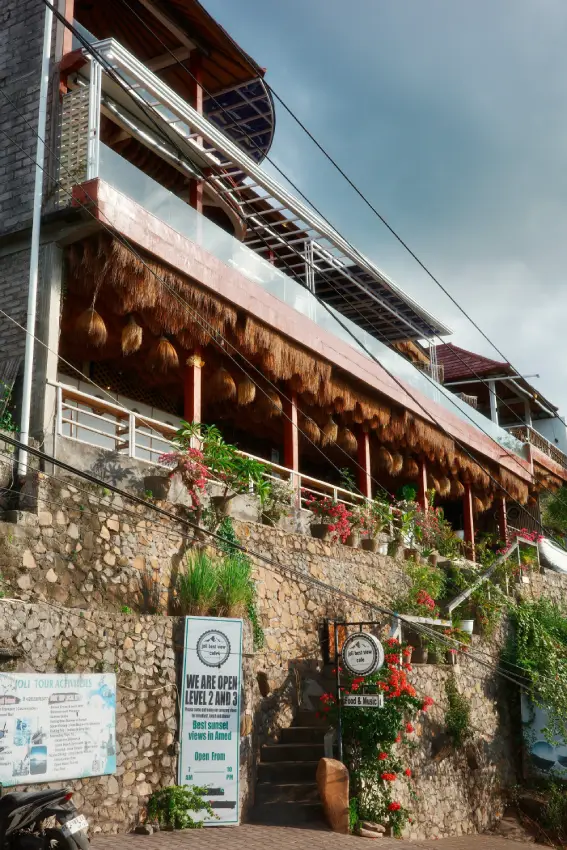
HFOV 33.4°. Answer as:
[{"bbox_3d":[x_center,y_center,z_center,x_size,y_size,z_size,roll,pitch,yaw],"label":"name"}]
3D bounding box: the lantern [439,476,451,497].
[{"bbox_3d":[4.368,1.669,25.624,0.330,0.560,0.330,-10,-18,29],"label":"lantern"}]

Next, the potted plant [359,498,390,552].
[{"bbox_3d":[1.942,2.123,20.155,0.530,1.180,0.560,-10,-18,29],"label":"potted plant"}]

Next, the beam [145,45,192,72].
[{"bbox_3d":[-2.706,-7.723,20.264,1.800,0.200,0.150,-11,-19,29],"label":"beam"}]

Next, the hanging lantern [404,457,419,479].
[{"bbox_3d":[3.589,1.192,26.482,0.420,0.600,0.420,-1,-17,0],"label":"hanging lantern"}]

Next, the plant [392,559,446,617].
[{"bbox_3d":[2.651,3.167,18.408,0.780,1.080,0.980,-9,-17,28],"label":"plant"}]

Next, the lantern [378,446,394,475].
[{"bbox_3d":[2.345,0.808,21.503,0.340,0.560,0.340,-1,-15,0],"label":"lantern"}]

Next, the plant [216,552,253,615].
[{"bbox_3d":[-0.785,2.621,15.140,0.550,1.100,0.620,-11,-19,29],"label":"plant"}]

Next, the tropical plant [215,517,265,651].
[{"bbox_3d":[-0.755,2.765,16.579,0.550,2.250,0.900,-11,-19,29],"label":"tropical plant"}]

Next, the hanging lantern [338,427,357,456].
[{"bbox_3d":[1.573,0.406,23.213,0.450,0.700,0.450,-1,-17,0],"label":"hanging lantern"}]

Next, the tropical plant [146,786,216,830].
[{"bbox_3d":[-1.047,3.878,9.600,0.670,0.430,0.480,0,-16,-6],"label":"tropical plant"}]

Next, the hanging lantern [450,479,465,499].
[{"bbox_3d":[5.422,1.979,29.430,0.430,0.600,0.430,-1,-17,0],"label":"hanging lantern"}]

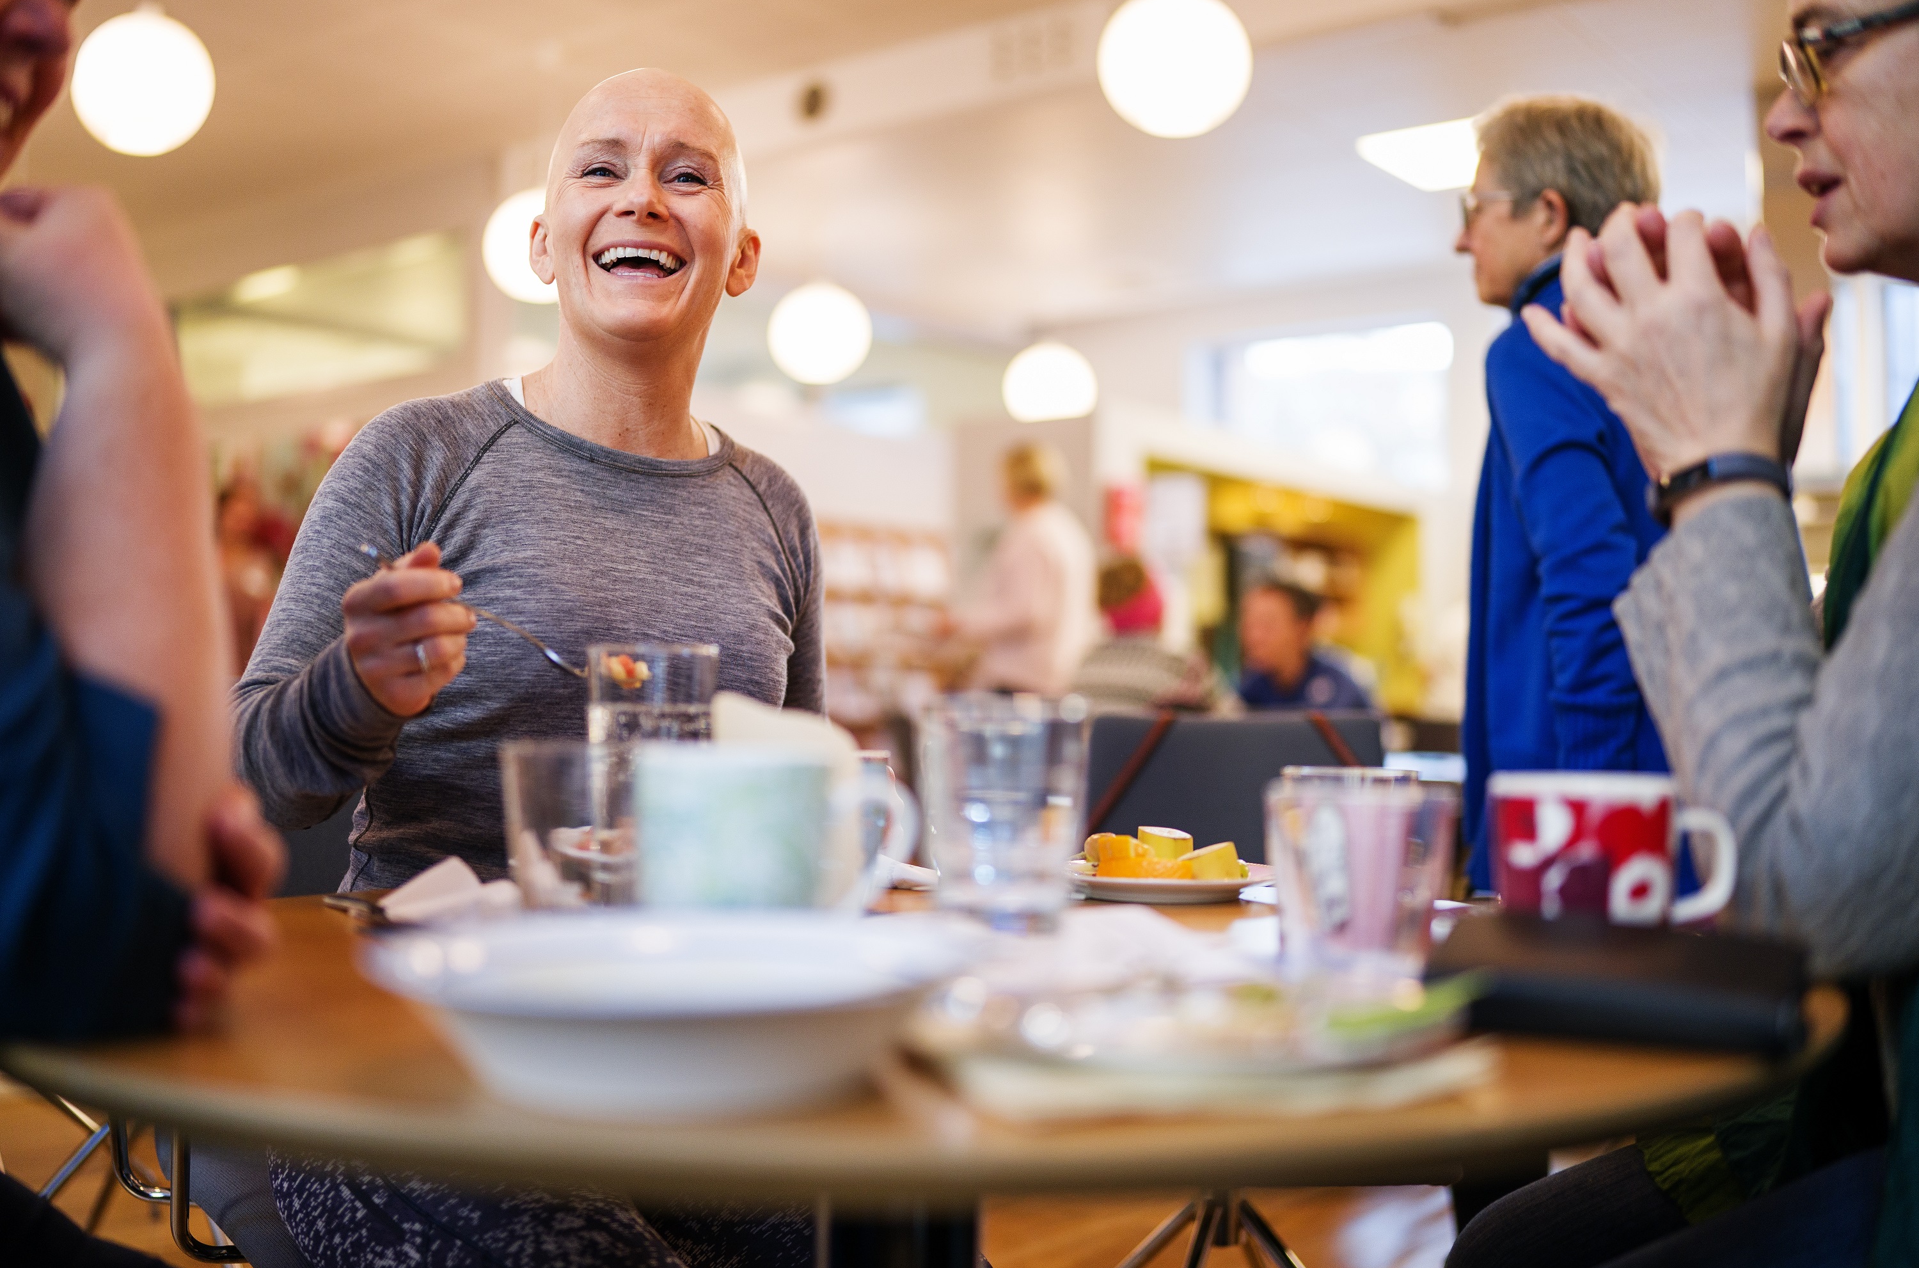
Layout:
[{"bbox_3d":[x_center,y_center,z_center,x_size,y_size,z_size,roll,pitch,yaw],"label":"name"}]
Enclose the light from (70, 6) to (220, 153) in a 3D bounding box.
[{"bbox_3d":[-2.257,-1.530,5.158,0.340,0.350,0.340,0,-2,0],"label":"light"}]

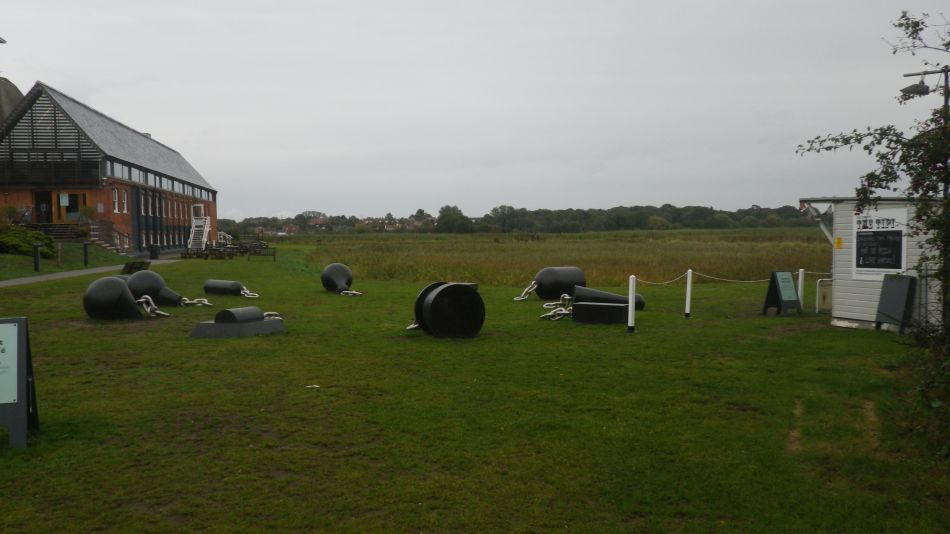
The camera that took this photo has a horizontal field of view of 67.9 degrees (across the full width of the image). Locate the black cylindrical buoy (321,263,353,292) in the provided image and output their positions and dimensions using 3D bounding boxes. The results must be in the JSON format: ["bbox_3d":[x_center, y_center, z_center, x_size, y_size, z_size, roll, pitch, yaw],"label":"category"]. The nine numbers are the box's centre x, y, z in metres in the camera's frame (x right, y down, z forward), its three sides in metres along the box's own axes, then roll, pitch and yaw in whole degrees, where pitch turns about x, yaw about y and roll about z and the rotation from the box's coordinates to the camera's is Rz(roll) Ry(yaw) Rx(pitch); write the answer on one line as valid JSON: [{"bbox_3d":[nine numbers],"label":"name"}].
[{"bbox_3d":[-3.871,0.300,19.938,0.870,0.870,1.200,-1,3,-20],"label":"black cylindrical buoy"}]

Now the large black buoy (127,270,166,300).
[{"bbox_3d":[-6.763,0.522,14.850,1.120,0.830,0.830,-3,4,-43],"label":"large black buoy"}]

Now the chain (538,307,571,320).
[{"bbox_3d":[1.614,0.925,14.058,0.640,0.200,0.340,0,3,-6],"label":"chain"}]

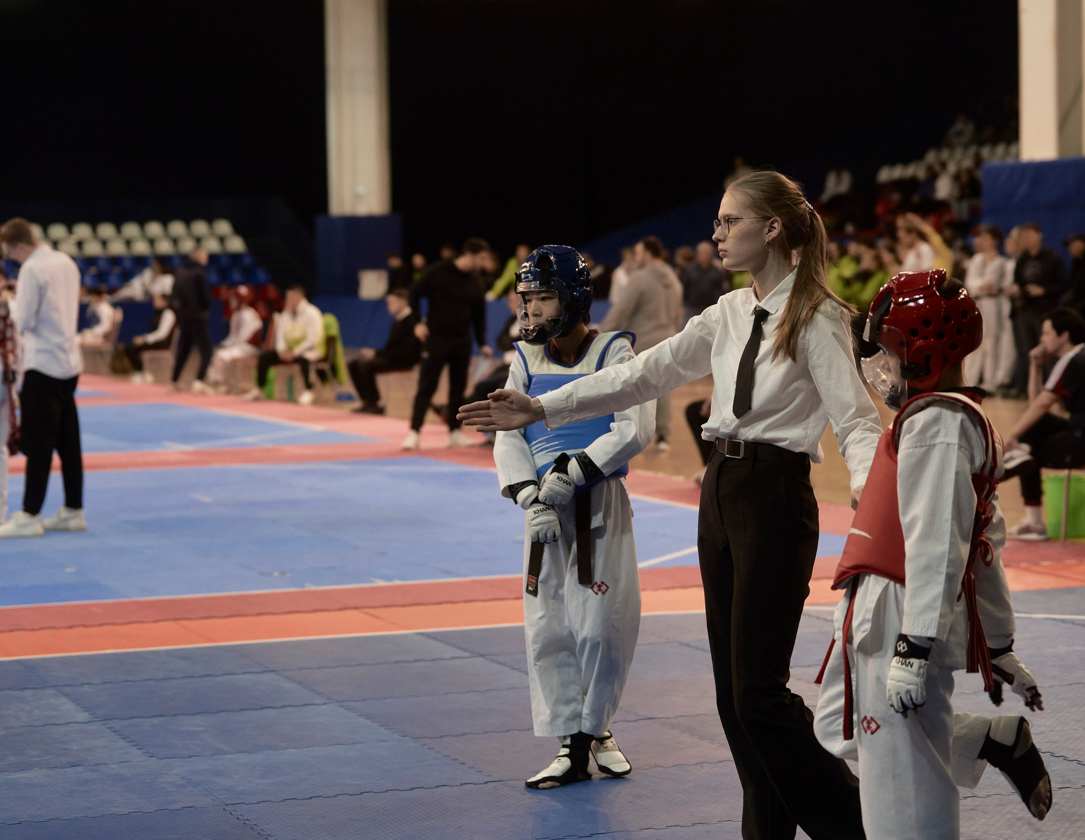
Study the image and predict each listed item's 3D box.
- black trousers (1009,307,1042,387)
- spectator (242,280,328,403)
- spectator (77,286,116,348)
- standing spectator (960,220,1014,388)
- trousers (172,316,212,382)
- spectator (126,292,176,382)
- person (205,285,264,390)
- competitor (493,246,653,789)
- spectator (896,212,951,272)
[{"bbox_3d":[5.256,-0.765,26.400,0.440,0.900,0.320,1,4,23],"label":"black trousers"},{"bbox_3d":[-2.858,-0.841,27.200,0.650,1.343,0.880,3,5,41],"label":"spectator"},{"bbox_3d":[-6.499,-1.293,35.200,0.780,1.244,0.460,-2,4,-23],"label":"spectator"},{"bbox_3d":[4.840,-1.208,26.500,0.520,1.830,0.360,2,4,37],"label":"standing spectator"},{"bbox_3d":[-4.457,-0.882,31.200,0.460,0.920,0.420,-3,4,-30],"label":"trousers"},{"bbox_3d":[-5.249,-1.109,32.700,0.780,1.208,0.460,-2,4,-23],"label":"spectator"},{"bbox_3d":[-3.792,-1.018,30.200,0.800,1.297,0.500,-2,4,-28],"label":"person"},{"bbox_3d":[0.091,0.256,6.970,0.460,1.510,0.360,0,4,12],"label":"competitor"},{"bbox_3d":[4.426,-1.719,28.500,0.600,1.400,0.550,-3,4,-37],"label":"spectator"}]

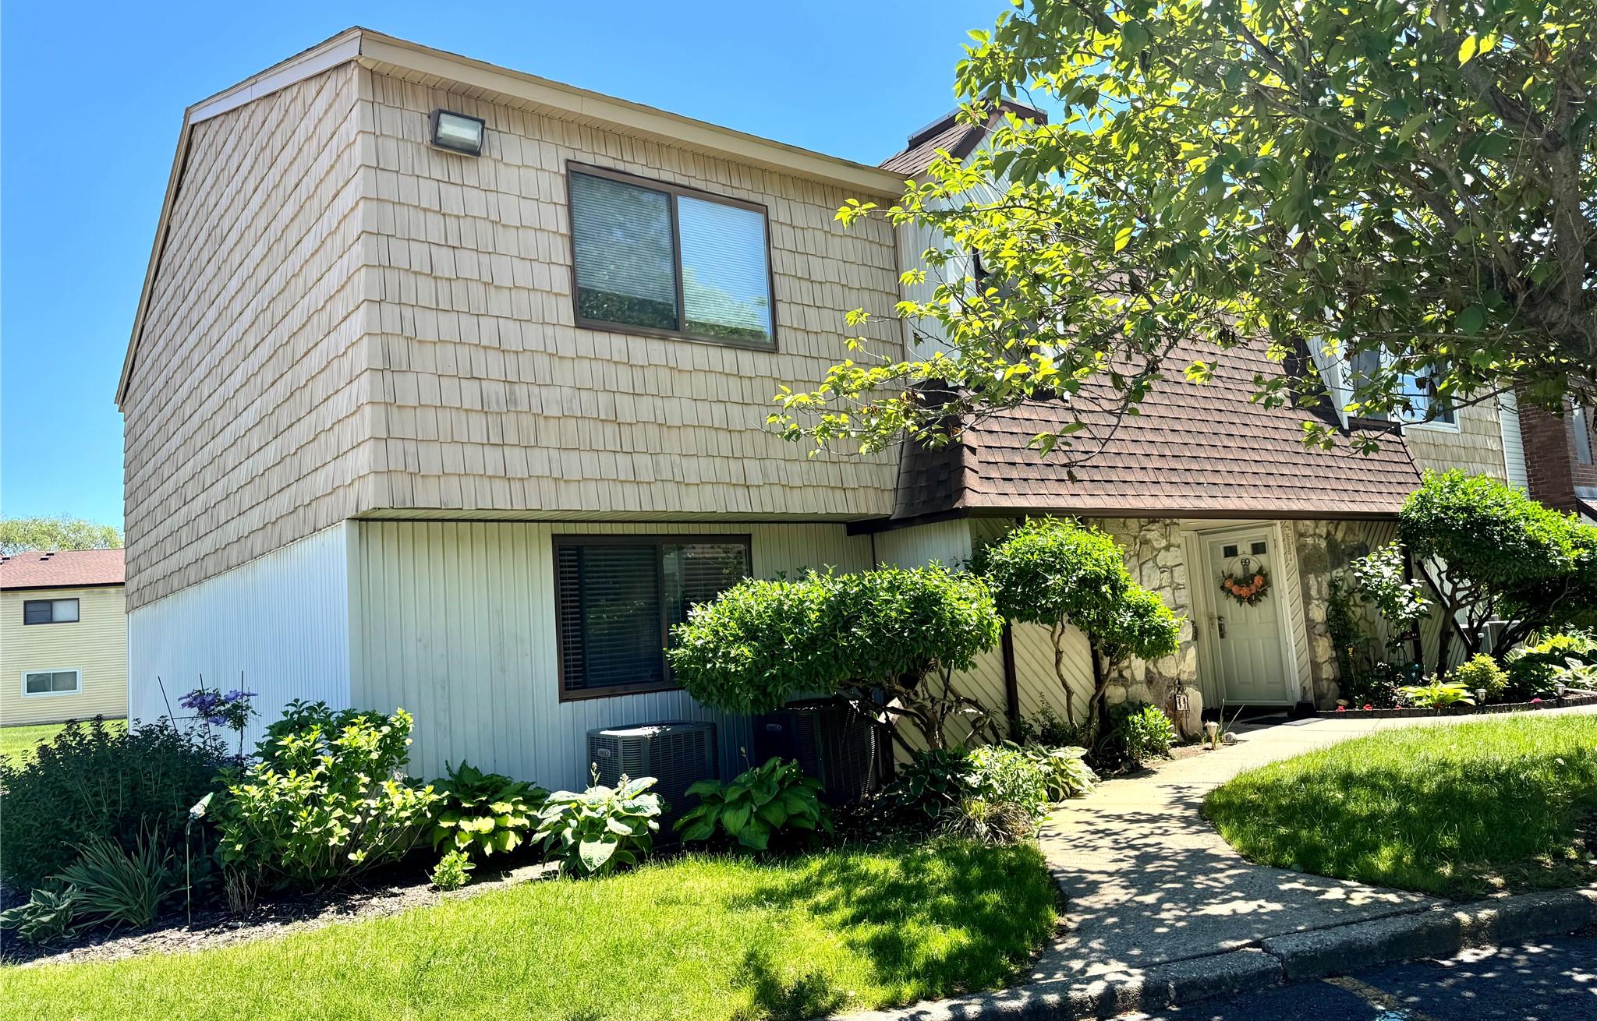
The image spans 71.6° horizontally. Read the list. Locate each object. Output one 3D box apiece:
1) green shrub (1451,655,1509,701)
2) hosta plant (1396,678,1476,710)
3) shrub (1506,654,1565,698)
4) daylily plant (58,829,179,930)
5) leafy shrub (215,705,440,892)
[{"bbox_3d":[7.517,1.854,12.261,0.570,0.460,0.550,1,-8,-38],"label":"green shrub"},{"bbox_3d":[6.592,1.887,11.450,0.707,0.283,0.707,1,-8,-38],"label":"hosta plant"},{"bbox_3d":[7.760,1.739,11.680,0.535,0.460,0.535,1,-8,-38],"label":"shrub"},{"bbox_3d":[-3.810,2.049,6.209,0.620,0.524,0.600,0,-8,-32],"label":"daylily plant"},{"bbox_3d":[-2.990,1.825,7.000,1.270,1.000,1.100,1,-8,-38],"label":"leafy shrub"}]

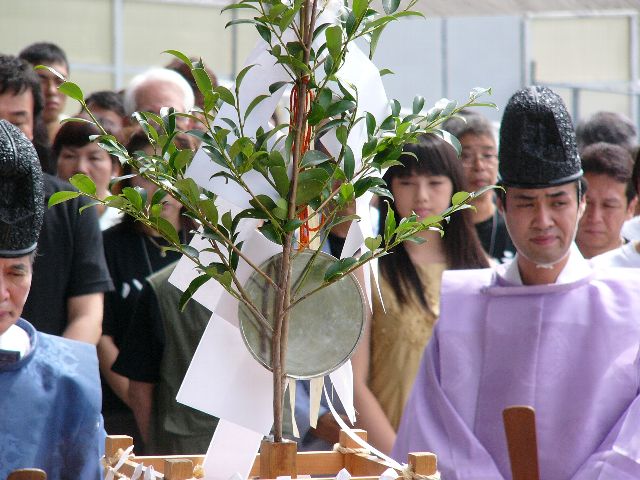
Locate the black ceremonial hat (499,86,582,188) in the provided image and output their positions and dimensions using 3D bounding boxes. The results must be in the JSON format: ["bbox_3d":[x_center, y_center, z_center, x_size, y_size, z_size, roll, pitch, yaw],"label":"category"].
[{"bbox_3d":[0.439,-0.214,9.150,0.167,0.188,0.215,-2,9,1],"label":"black ceremonial hat"}]

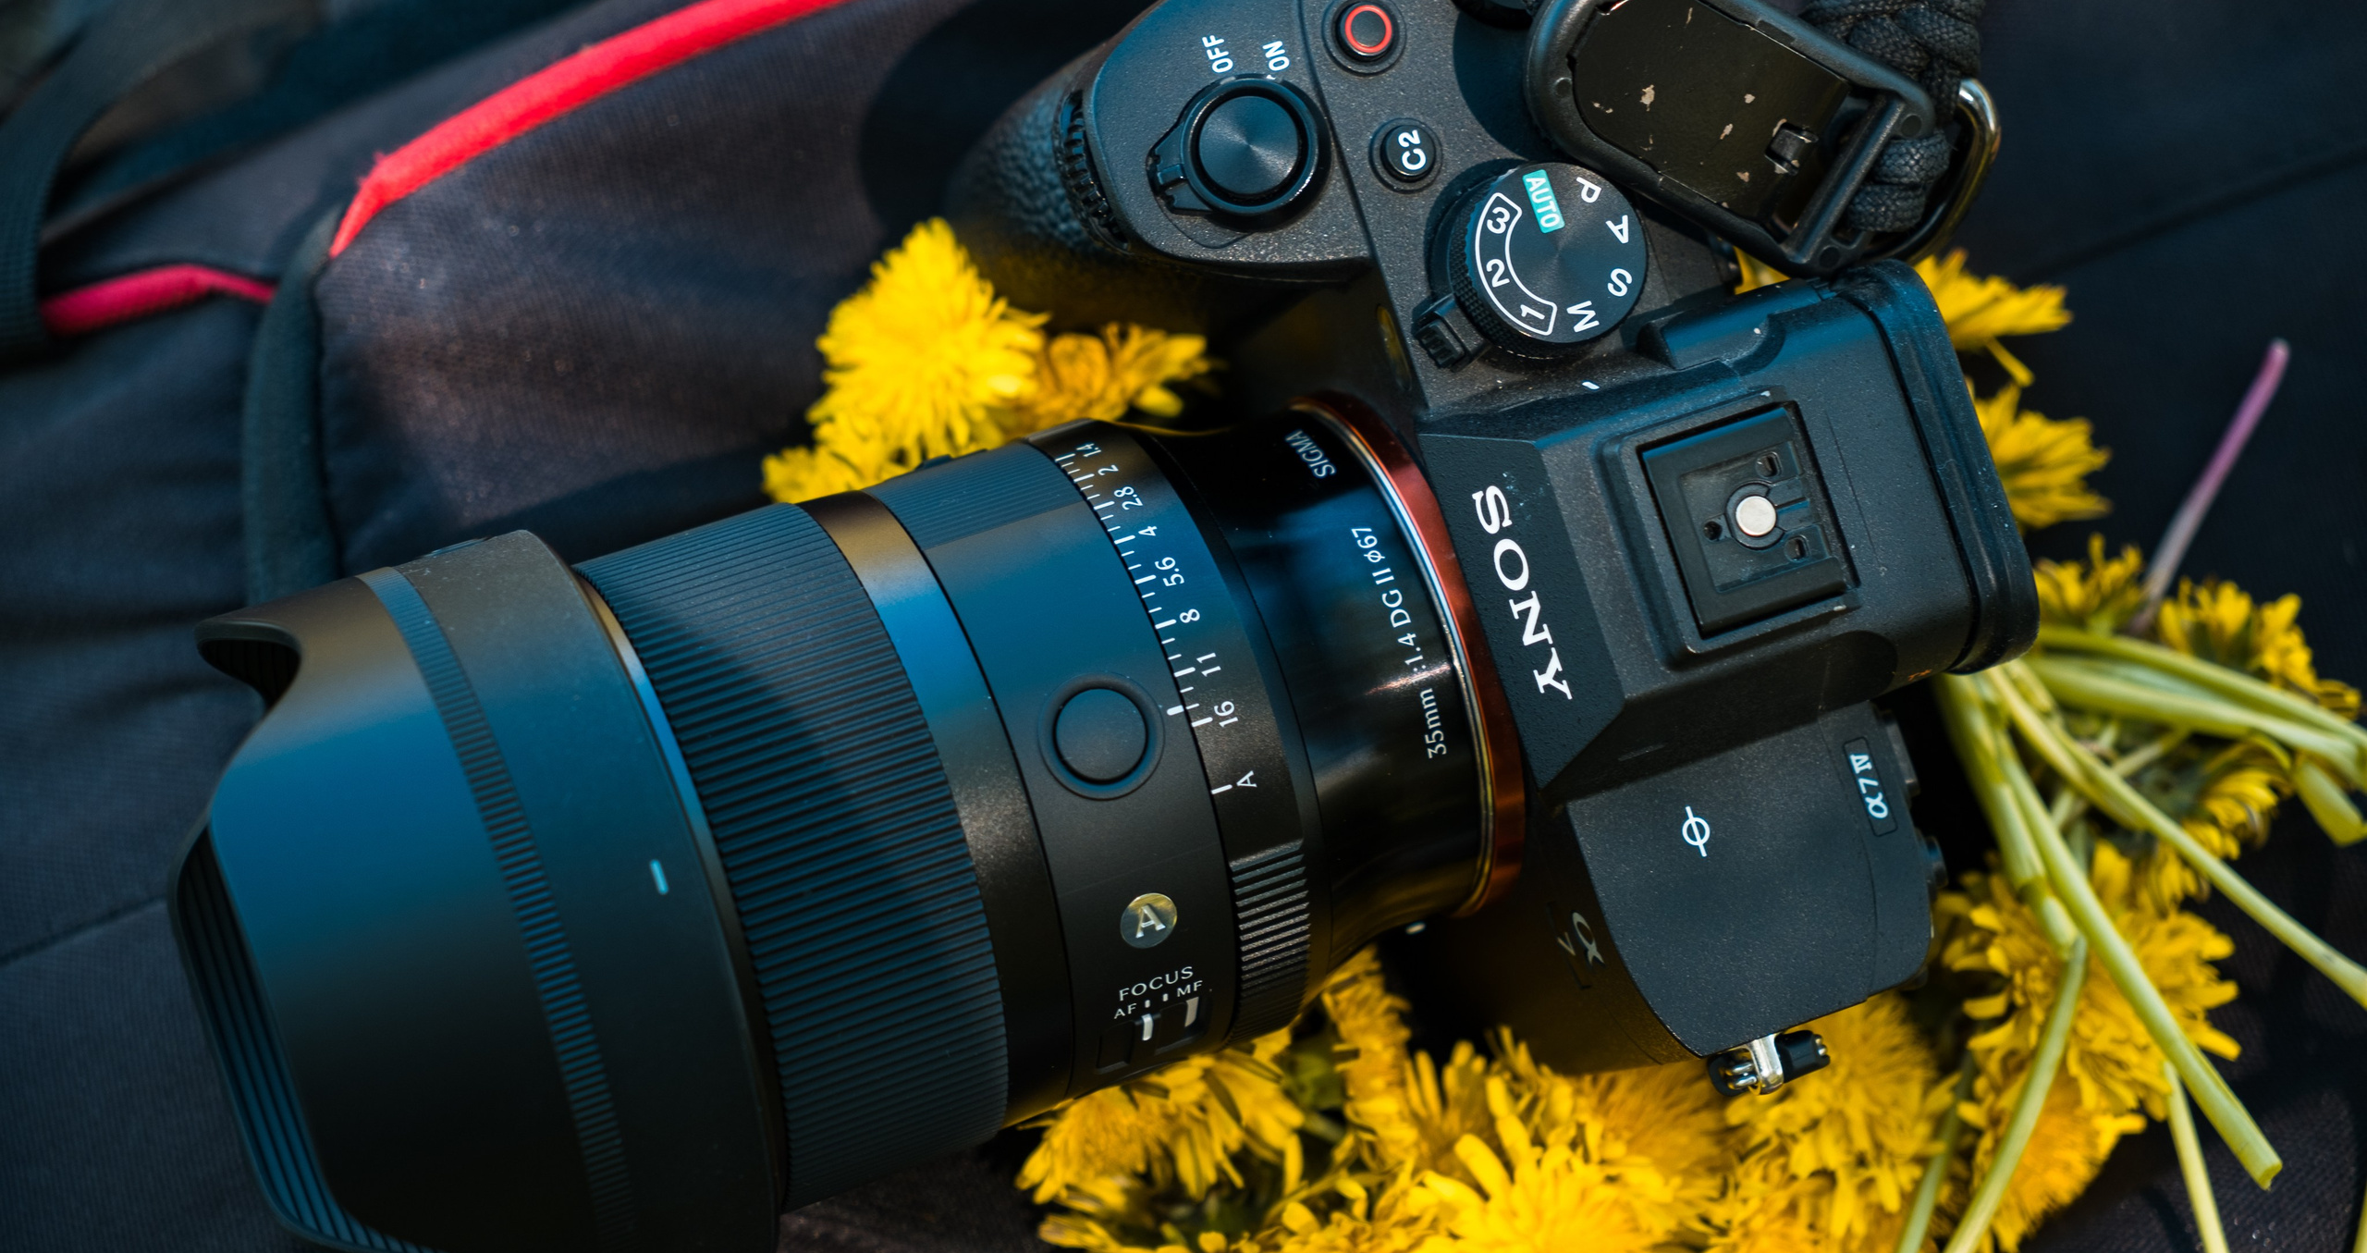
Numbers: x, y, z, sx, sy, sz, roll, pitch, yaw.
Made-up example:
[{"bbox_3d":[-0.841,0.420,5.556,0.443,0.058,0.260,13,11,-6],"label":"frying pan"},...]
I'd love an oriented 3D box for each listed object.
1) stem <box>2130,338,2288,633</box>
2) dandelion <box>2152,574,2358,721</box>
[{"bbox_3d":[0.130,-0.017,0.624,0.003,0.003,0.043,29,82,-10],"label":"stem"},{"bbox_3d":[0.134,0.003,0.616,0.027,0.020,0.023,-18,87,-18],"label":"dandelion"}]

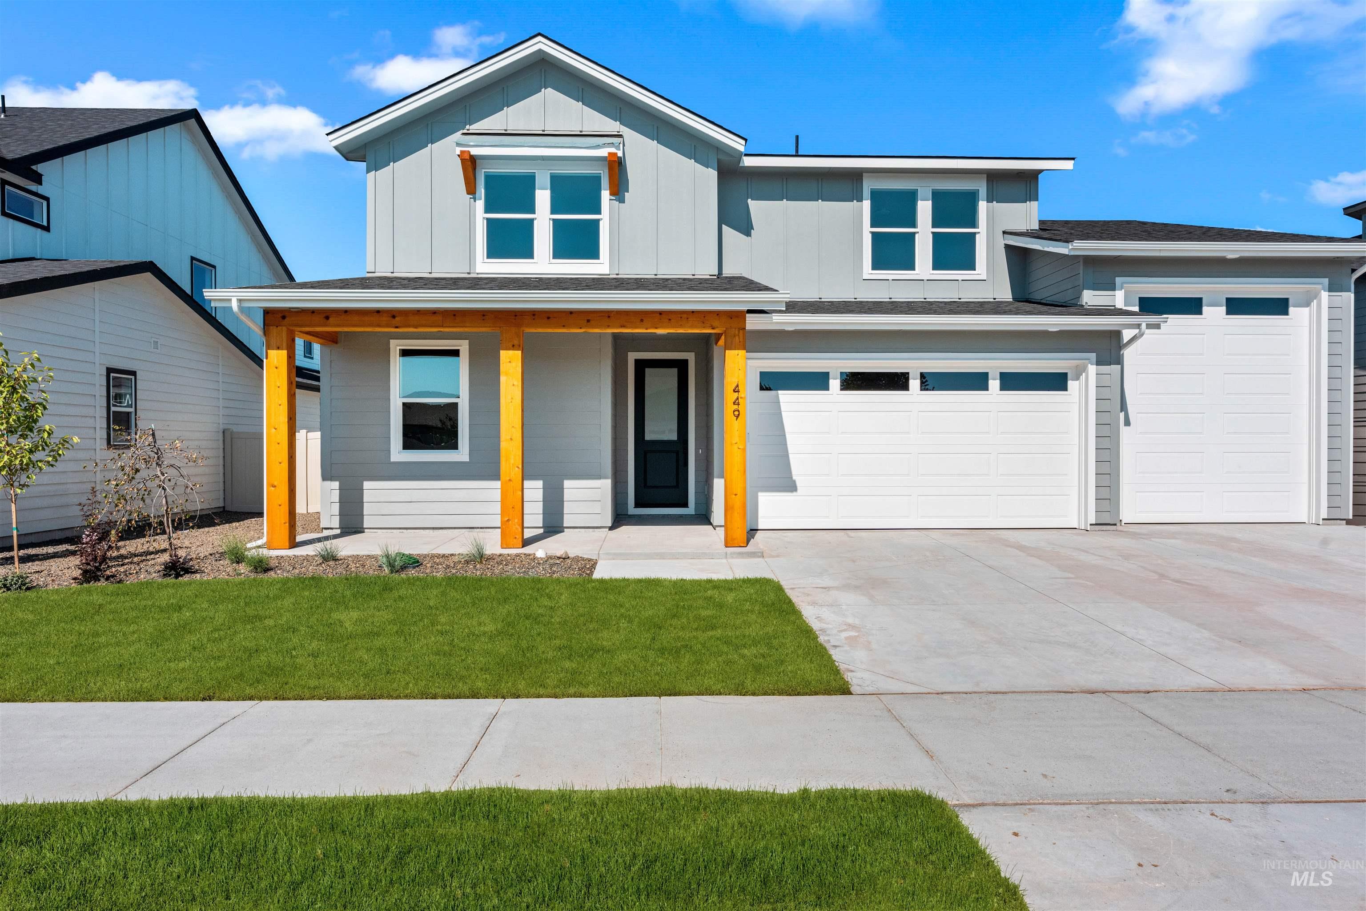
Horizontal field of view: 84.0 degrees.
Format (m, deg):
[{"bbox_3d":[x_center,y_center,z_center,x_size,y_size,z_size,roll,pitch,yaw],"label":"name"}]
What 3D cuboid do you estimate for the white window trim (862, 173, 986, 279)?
[{"bbox_3d":[4.179,-3.962,13.110,2.148,1.820,0.100,0,0,-2],"label":"white window trim"}]

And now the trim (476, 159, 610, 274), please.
[{"bbox_3d":[-2.252,-3.800,12.160,2.112,1.780,0.110,0,0,-2],"label":"trim"}]

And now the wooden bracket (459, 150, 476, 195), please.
[{"bbox_3d":[-3.378,-4.448,11.960,0.150,0.550,0.410,0,0,-2],"label":"wooden bracket"}]

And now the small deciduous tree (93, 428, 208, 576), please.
[{"bbox_3d":[-5.740,0.460,8.150,1.100,1.580,1.050,0,0,-2],"label":"small deciduous tree"}]

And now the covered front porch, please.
[{"bbox_3d":[-2.090,-0.330,9.750,5.750,2.900,1.800,0,0,-2],"label":"covered front porch"}]

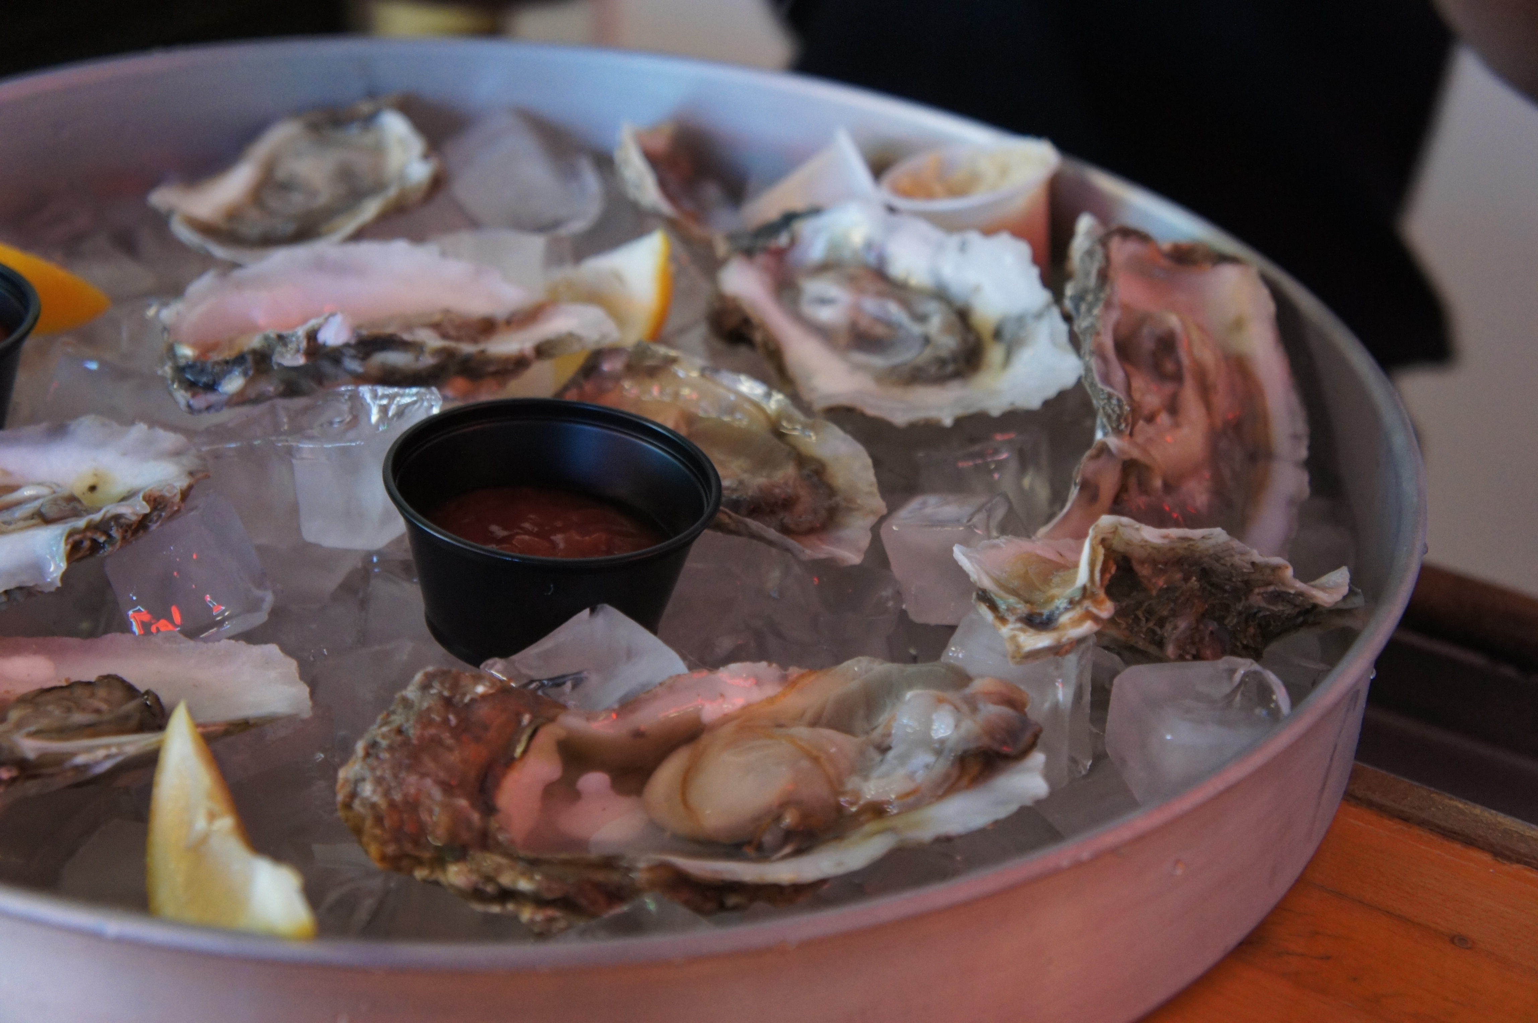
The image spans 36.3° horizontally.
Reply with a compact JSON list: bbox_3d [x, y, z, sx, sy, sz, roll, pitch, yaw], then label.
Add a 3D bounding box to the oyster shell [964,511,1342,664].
[{"bbox_3d":[0.083,0.017,0.500,0.086,0.033,0.042,4,30,-2],"label":"oyster shell"}]

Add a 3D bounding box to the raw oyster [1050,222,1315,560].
[{"bbox_3d":[0.099,-0.031,0.567,0.060,0.034,0.098,-1,55,1],"label":"raw oyster"}]

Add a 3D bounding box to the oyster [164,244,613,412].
[{"bbox_3d":[-0.093,-0.045,0.570,0.108,0.034,0.050,-6,43,-13],"label":"oyster"}]

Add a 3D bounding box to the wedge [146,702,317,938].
[{"bbox_3d":[-0.093,0.056,0.404,0.027,0.026,0.051,-30,80,0],"label":"wedge"}]

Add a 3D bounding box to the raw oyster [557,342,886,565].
[{"bbox_3d":[-0.011,-0.013,0.546,0.090,0.030,0.052,30,50,22],"label":"raw oyster"}]

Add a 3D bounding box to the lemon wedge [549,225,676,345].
[{"bbox_3d":[-0.039,-0.052,0.592,0.027,0.027,0.050,32,66,0],"label":"lemon wedge"}]

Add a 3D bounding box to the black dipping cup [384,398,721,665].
[{"bbox_3d":[-0.049,0.008,0.522,0.073,0.036,0.073,6,29,-4],"label":"black dipping cup"}]

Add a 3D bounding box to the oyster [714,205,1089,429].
[{"bbox_3d":[0.033,-0.049,0.588,0.094,0.032,0.066,16,53,7],"label":"oyster"}]

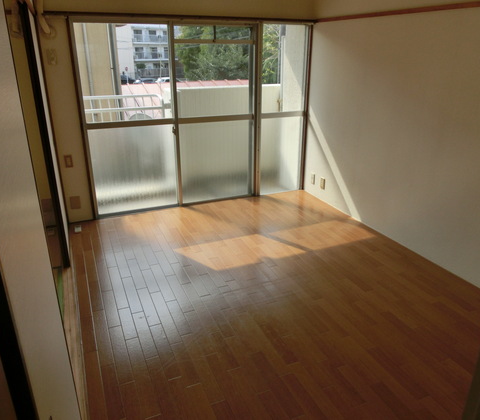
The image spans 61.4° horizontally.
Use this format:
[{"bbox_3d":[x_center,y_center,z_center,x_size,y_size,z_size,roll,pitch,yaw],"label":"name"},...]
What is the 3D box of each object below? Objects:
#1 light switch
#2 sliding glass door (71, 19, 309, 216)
[{"bbox_3d":[-1.563,-0.441,3.701,0.070,0.120,0.014,-8,23,-21],"label":"light switch"},{"bbox_3d":[-0.358,-0.921,4.087,2.288,1.786,0.100,-8,23,-21],"label":"sliding glass door"}]

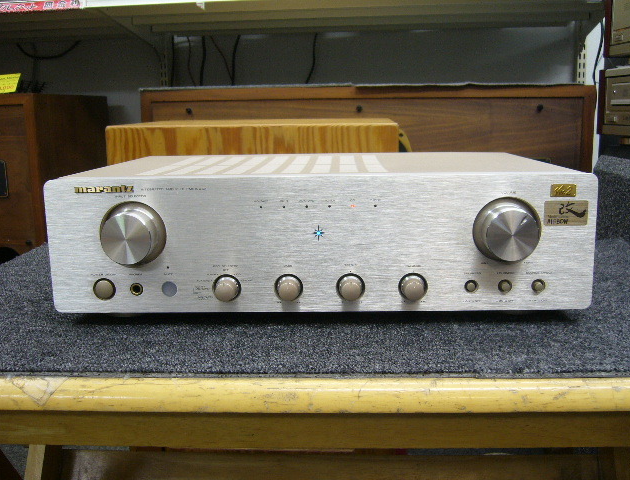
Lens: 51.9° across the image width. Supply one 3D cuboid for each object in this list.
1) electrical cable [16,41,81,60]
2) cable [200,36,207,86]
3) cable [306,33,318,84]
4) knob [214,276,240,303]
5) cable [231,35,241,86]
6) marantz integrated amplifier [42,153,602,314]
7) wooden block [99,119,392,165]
[{"bbox_3d":[-0.764,-0.544,1.856,0.185,0.055,0.015,0,11,3],"label":"electrical cable"},{"bbox_3d":[-0.318,-0.509,1.844,0.019,0.138,0.011,0,11,3],"label":"cable"},{"bbox_3d":[-0.010,-0.513,1.830,0.030,0.140,0.012,0,11,3],"label":"cable"},{"bbox_3d":[-0.071,0.040,0.524,0.021,0.021,0.015,0,11,3],"label":"knob"},{"bbox_3d":[-0.223,-0.510,1.840,0.024,0.140,0.011,0,11,3],"label":"cable"},{"bbox_3d":[0.008,-0.023,0.654,0.440,0.111,0.308,0,11,3],"label":"marantz integrated amplifier"},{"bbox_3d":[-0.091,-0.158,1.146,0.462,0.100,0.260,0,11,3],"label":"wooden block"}]

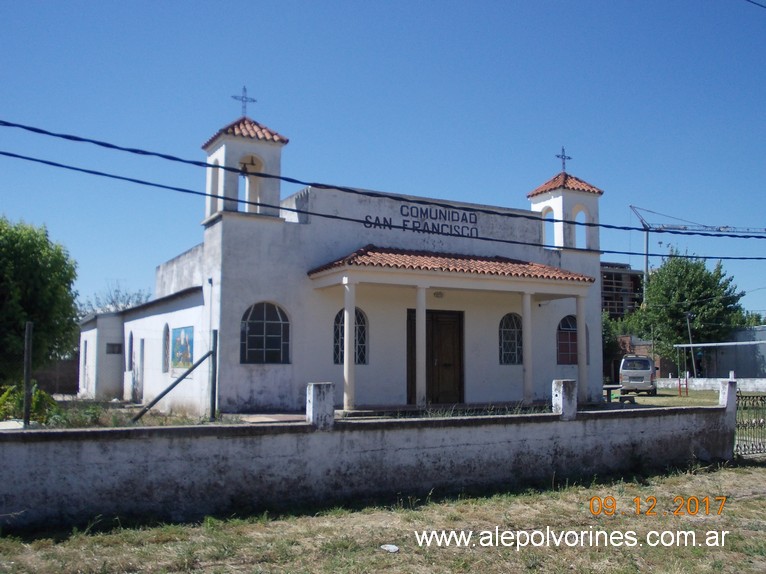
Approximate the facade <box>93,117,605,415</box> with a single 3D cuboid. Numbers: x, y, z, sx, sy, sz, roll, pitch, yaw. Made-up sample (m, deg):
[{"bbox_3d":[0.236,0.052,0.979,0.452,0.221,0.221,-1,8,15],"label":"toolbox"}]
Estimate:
[{"bbox_3d":[-1.688,0.075,27.030,12.485,7.227,15.730,3,-7,-29],"label":"facade"}]

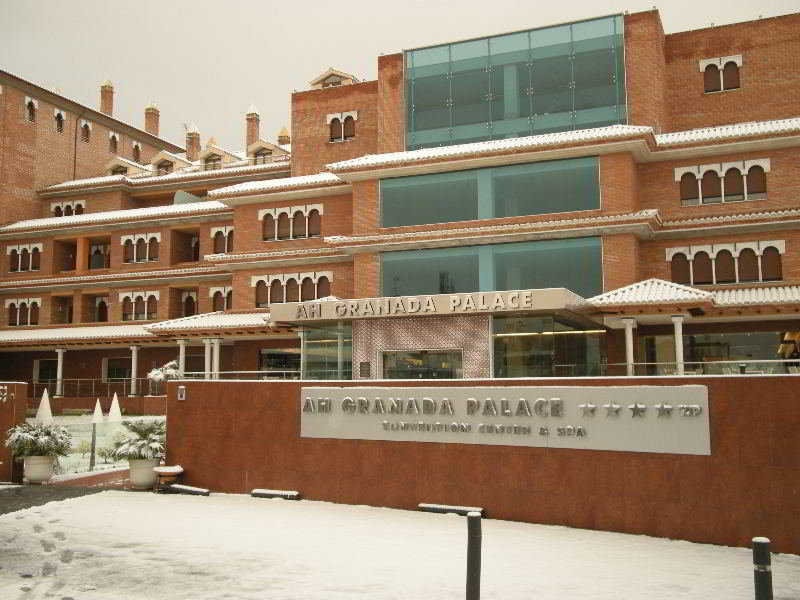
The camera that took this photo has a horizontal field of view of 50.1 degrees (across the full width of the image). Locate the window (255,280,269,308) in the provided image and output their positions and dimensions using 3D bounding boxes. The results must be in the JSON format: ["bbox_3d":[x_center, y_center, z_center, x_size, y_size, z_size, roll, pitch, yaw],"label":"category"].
[{"bbox_3d":[-6.540,-0.261,40.373,0.730,1.333,0.150,-3,-7,22],"label":"window"}]

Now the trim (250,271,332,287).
[{"bbox_3d":[-5.005,-0.966,39.887,4.280,0.500,0.150,-3,-7,21],"label":"trim"}]

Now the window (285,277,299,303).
[{"bbox_3d":[-4.895,-0.399,39.506,0.705,1.169,0.250,-3,-7,22],"label":"window"}]

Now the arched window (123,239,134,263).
[{"bbox_3d":[-14.753,-2.614,46.878,0.729,1.386,0.250,-3,-7,22],"label":"arched window"}]

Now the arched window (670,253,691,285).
[{"bbox_3d":[10.905,-1.205,33.246,0.720,1.296,0.150,-3,-7,22],"label":"arched window"}]

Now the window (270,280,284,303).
[{"bbox_3d":[-5.859,-0.330,40.900,0.686,1.322,0.180,-3,-8,21],"label":"window"}]

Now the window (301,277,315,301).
[{"bbox_3d":[-4.326,-0.443,40.303,0.706,1.298,0.180,-3,-8,21],"label":"window"}]

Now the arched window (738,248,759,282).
[{"bbox_3d":[13.572,-1.339,33.283,0.743,1.370,0.180,-3,-8,21],"label":"arched window"}]

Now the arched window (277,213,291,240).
[{"bbox_3d":[-5.491,-3.465,40.295,0.730,1.342,0.150,-3,-7,22],"label":"arched window"}]

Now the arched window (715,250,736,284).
[{"bbox_3d":[12.619,-1.259,33.135,0.740,1.340,0.200,-3,-7,21],"label":"arched window"}]

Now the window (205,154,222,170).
[{"bbox_3d":[-11.824,-8.729,54.527,1.278,1.127,0.250,-3,-7,22],"label":"window"}]

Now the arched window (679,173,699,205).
[{"bbox_3d":[11.318,-4.288,33.384,0.681,1.344,0.250,-3,-7,22],"label":"arched window"}]

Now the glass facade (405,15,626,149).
[{"bbox_3d":[5.270,-10.083,40.780,10.700,5.350,0.300,-3,-7,21],"label":"glass facade"}]

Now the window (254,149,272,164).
[{"bbox_3d":[-8.100,-8.501,51.091,1.150,1.060,0.250,-3,-7,21],"label":"window"}]

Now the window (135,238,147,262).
[{"bbox_3d":[-14.001,-2.652,46.579,0.733,1.377,0.250,-3,-7,22],"label":"window"}]

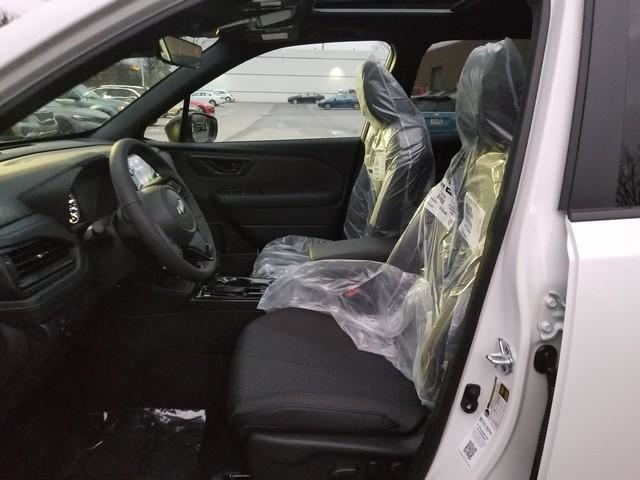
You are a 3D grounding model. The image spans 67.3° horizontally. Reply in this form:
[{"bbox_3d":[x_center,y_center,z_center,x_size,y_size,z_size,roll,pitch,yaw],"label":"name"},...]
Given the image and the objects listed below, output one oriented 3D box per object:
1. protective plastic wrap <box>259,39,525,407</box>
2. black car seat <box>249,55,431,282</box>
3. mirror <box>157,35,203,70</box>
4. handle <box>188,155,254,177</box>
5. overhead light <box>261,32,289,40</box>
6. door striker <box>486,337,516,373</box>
[{"bbox_3d":[0.174,-0.083,1.210,0.720,0.820,0.560,-1,17,-7],"label":"protective plastic wrap"},{"bbox_3d":[0.055,-0.173,1.942,0.740,1.050,0.540,-1,17,-7],"label":"black car seat"},{"bbox_3d":[-0.398,-0.533,1.365,0.038,0.067,0.225,3,17,6],"label":"mirror"},{"bbox_3d":[-0.442,-0.335,2.159,0.290,0.095,0.050,-1,17,-7],"label":"handle"},{"bbox_3d":[-0.141,-0.633,1.495,0.088,0.025,0.050,-1,17,-7],"label":"overhead light"},{"bbox_3d":[0.318,0.204,0.848,0.045,0.058,0.042,14,21,36],"label":"door striker"}]

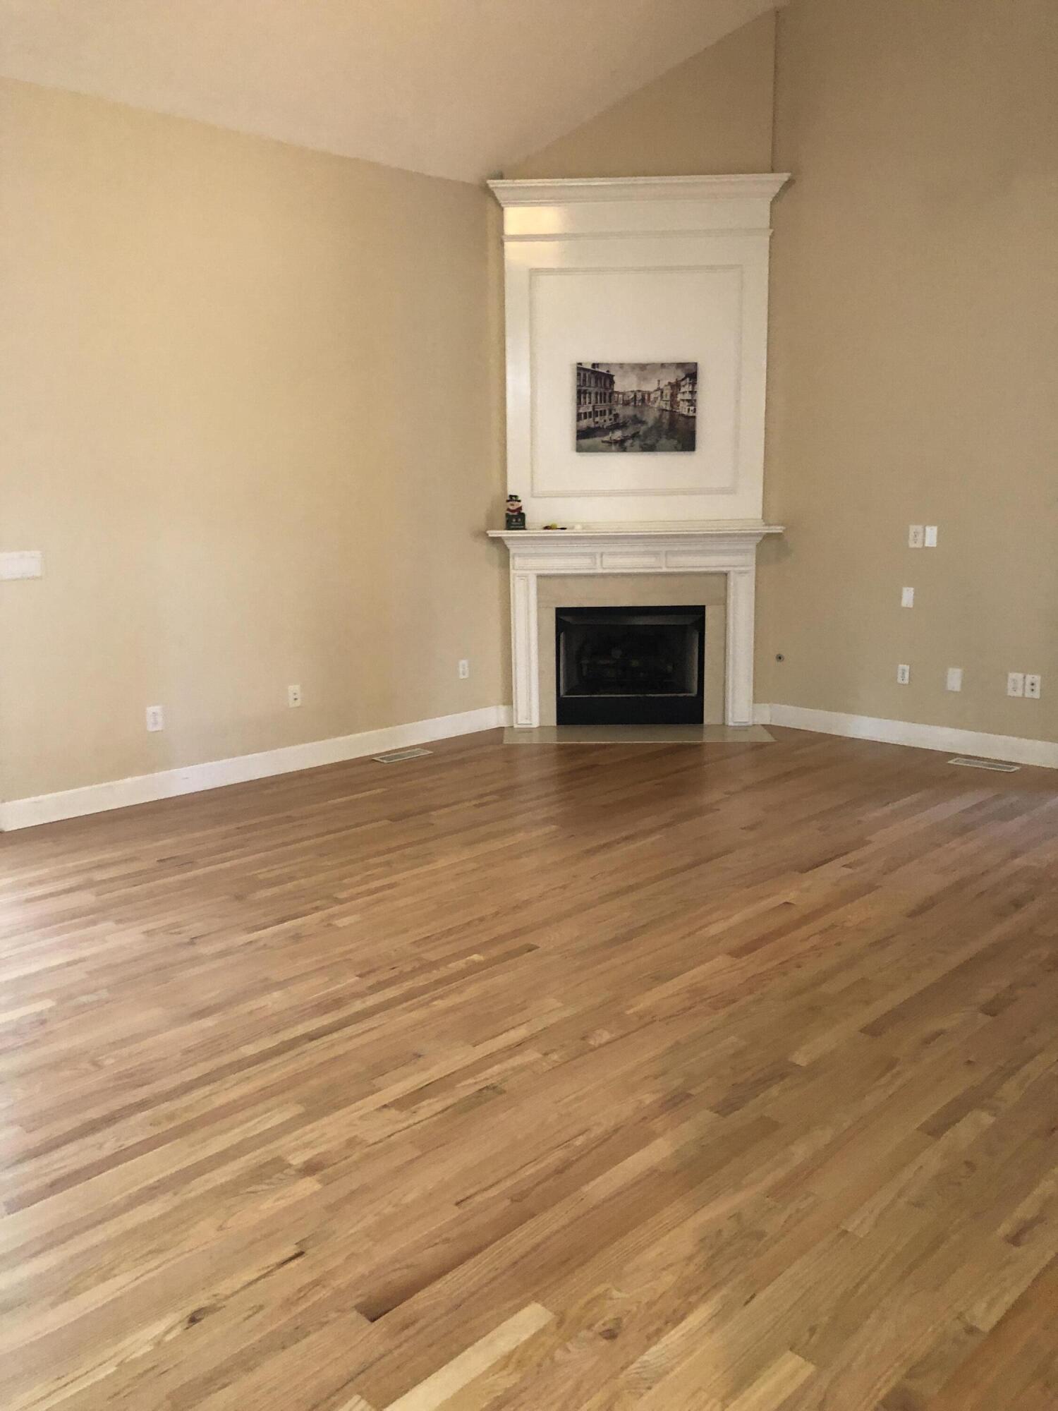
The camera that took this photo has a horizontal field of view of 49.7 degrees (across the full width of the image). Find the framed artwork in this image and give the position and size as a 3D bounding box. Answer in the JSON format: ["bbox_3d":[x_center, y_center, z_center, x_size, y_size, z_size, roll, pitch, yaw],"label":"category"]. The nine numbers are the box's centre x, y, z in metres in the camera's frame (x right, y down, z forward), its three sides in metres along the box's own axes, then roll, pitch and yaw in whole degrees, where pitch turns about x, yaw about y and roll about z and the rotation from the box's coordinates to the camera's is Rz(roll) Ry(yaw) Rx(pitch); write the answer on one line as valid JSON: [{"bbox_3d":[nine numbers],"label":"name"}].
[{"bbox_3d":[0.635,-1.758,6.736,0.709,0.507,0.030,-1,11,2],"label":"framed artwork"}]

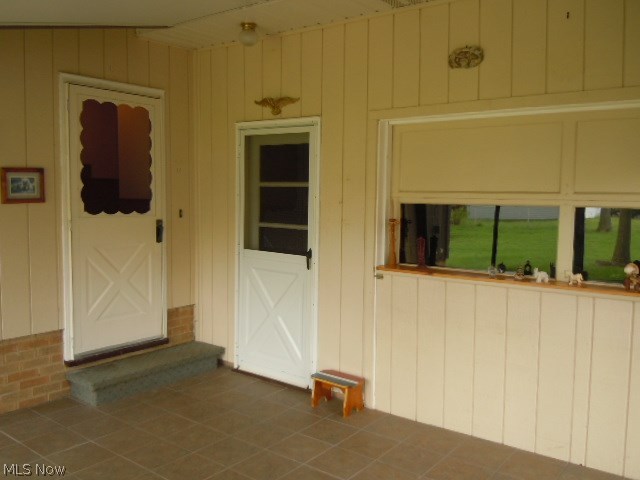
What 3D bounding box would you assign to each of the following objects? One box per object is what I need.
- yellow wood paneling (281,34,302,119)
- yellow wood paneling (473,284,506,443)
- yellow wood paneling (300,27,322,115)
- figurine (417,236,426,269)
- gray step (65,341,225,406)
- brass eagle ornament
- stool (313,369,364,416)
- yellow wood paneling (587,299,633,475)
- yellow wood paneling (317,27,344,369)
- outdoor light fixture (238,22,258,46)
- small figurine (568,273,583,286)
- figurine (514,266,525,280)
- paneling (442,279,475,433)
[{"bbox_3d":[-0.218,-1.280,4.380,0.203,0.651,0.020,4,5,36],"label":"yellow wood paneling"},{"bbox_3d":[1.097,0.795,3.574,0.205,1.002,0.025,4,5,36],"label":"yellow wood paneling"},{"bbox_3d":[-0.055,-1.271,4.280,0.202,0.648,0.025,4,5,36],"label":"yellow wood paneling"},{"bbox_3d":[0.740,0.089,4.007,0.065,0.230,0.060,4,5,36],"label":"figurine"},{"bbox_3d":[-1.410,1.102,4.615,0.440,0.170,1.270,4,5,36],"label":"gray step"},{"bbox_3d":[-0.348,-1.077,4.453,0.475,0.140,0.040,4,5,36],"label":"brass eagle ornament"},{"bbox_3d":[0.129,1.134,4.114,0.360,0.225,0.230,4,5,36],"label":"stool"},{"bbox_3d":[1.646,0.835,3.153,0.196,0.988,0.020,4,5,36],"label":"yellow wood paneling"},{"bbox_3d":[0.095,-0.191,4.241,0.200,2.797,0.025,4,5,36],"label":"yellow wood paneling"},{"bbox_3d":[-0.526,-1.513,4.100,0.140,0.166,0.140,1,4,0],"label":"outdoor light fixture"},{"bbox_3d":[1.547,0.240,3.341,0.077,0.075,0.035,5,6,44],"label":"small figurine"},{"bbox_3d":[1.238,0.215,3.442,0.060,0.074,0.050,4,5,36],"label":"figurine"},{"bbox_3d":[0.931,0.785,3.695,0.203,1.002,0.025,4,5,36],"label":"paneling"}]

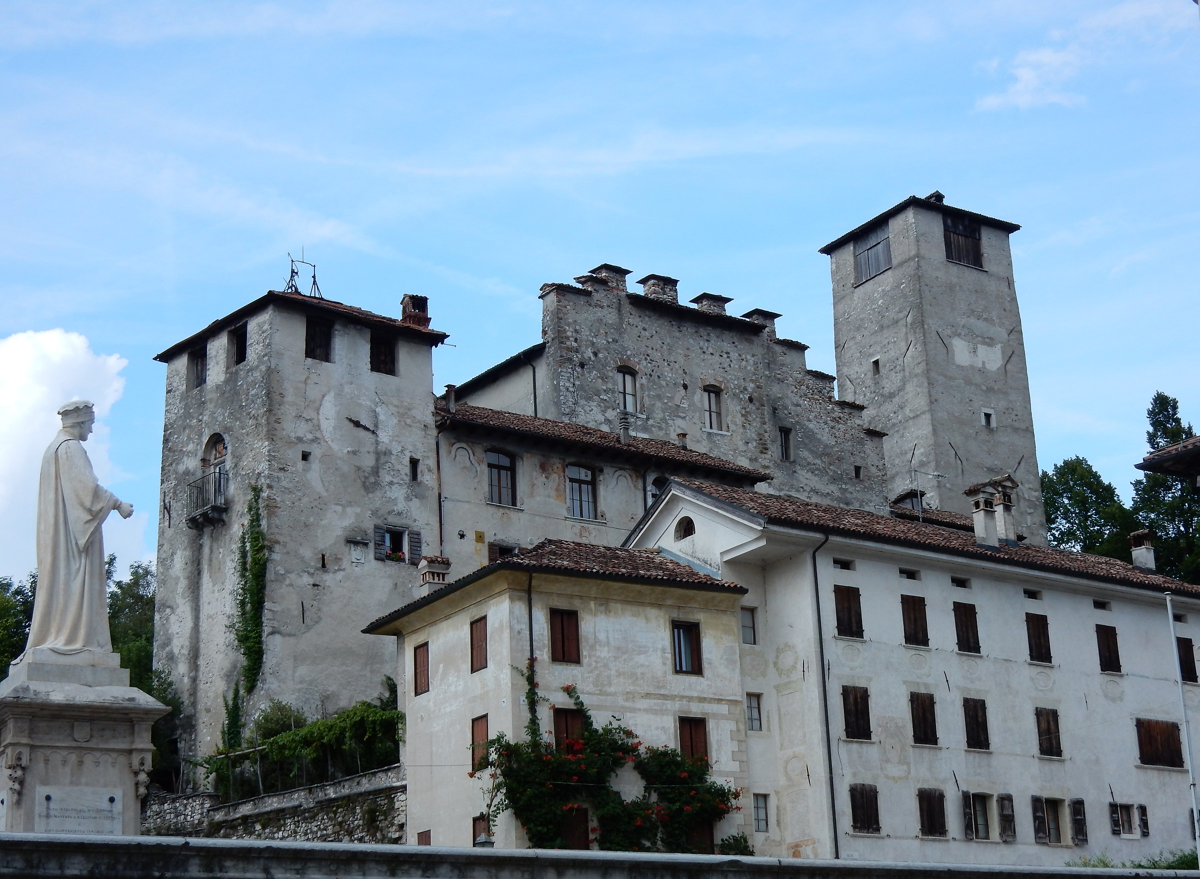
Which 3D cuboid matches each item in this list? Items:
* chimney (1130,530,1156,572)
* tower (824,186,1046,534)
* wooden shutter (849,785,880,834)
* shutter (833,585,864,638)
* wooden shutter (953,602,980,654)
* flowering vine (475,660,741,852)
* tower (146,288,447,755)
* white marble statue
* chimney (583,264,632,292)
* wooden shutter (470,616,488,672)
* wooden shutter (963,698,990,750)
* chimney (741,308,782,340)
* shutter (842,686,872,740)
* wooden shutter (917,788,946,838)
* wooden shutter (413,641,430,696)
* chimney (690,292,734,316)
[{"bbox_3d":[20.290,4.306,77.806,0.540,1.500,0.680,11,-22,-35],"label":"chimney"},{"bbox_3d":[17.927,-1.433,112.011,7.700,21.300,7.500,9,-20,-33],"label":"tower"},{"bbox_3d":[7.091,9.875,55.585,1.054,1.318,0.060,11,-21,-38],"label":"wooden shutter"},{"bbox_3d":[6.841,4.736,57.111,0.993,1.412,0.060,11,-21,-38],"label":"shutter"},{"bbox_3d":[10.620,5.451,60.150,0.971,1.452,0.060,11,-21,-38],"label":"wooden shutter"},{"bbox_3d":[0.329,9.016,57.229,8.246,5.589,1.000,8,-20,-30],"label":"flowering vine"},{"bbox_3d":[-11.789,3.893,81.075,8.329,17.800,9.177,12,-22,-38],"label":"tower"},{"bbox_3d":[-5.002,0.821,20.070,0.913,2.500,0.750,7,-20,-28],"label":"white marble statue"},{"bbox_3d":[0.478,-6.903,91.579,1.574,1.150,1.214,11,-21,-38],"label":"chimney"},{"bbox_3d":[-3.411,5.801,58.759,0.060,1.482,0.953,8,-20,-30],"label":"wooden shutter"},{"bbox_3d":[12.007,9.097,66.384,1.003,1.617,0.080,11,-22,-35],"label":"wooden shutter"},{"bbox_3d":[7.079,-4.885,91.129,1.499,1.050,1.235,11,-22,-35],"label":"chimney"},{"bbox_3d":[7.273,7.729,58.798,0.984,1.506,0.060,11,-21,-36],"label":"shutter"},{"bbox_3d":[9.164,10.276,57.249,1.044,1.323,0.060,11,-21,-38],"label":"wooden shutter"},{"bbox_3d":[-5.278,6.820,61.746,0.060,1.489,0.913,8,-20,-30],"label":"wooden shutter"},{"bbox_3d":[5.418,-6.213,100.185,1.878,1.050,1.129,11,-21,-36],"label":"chimney"}]

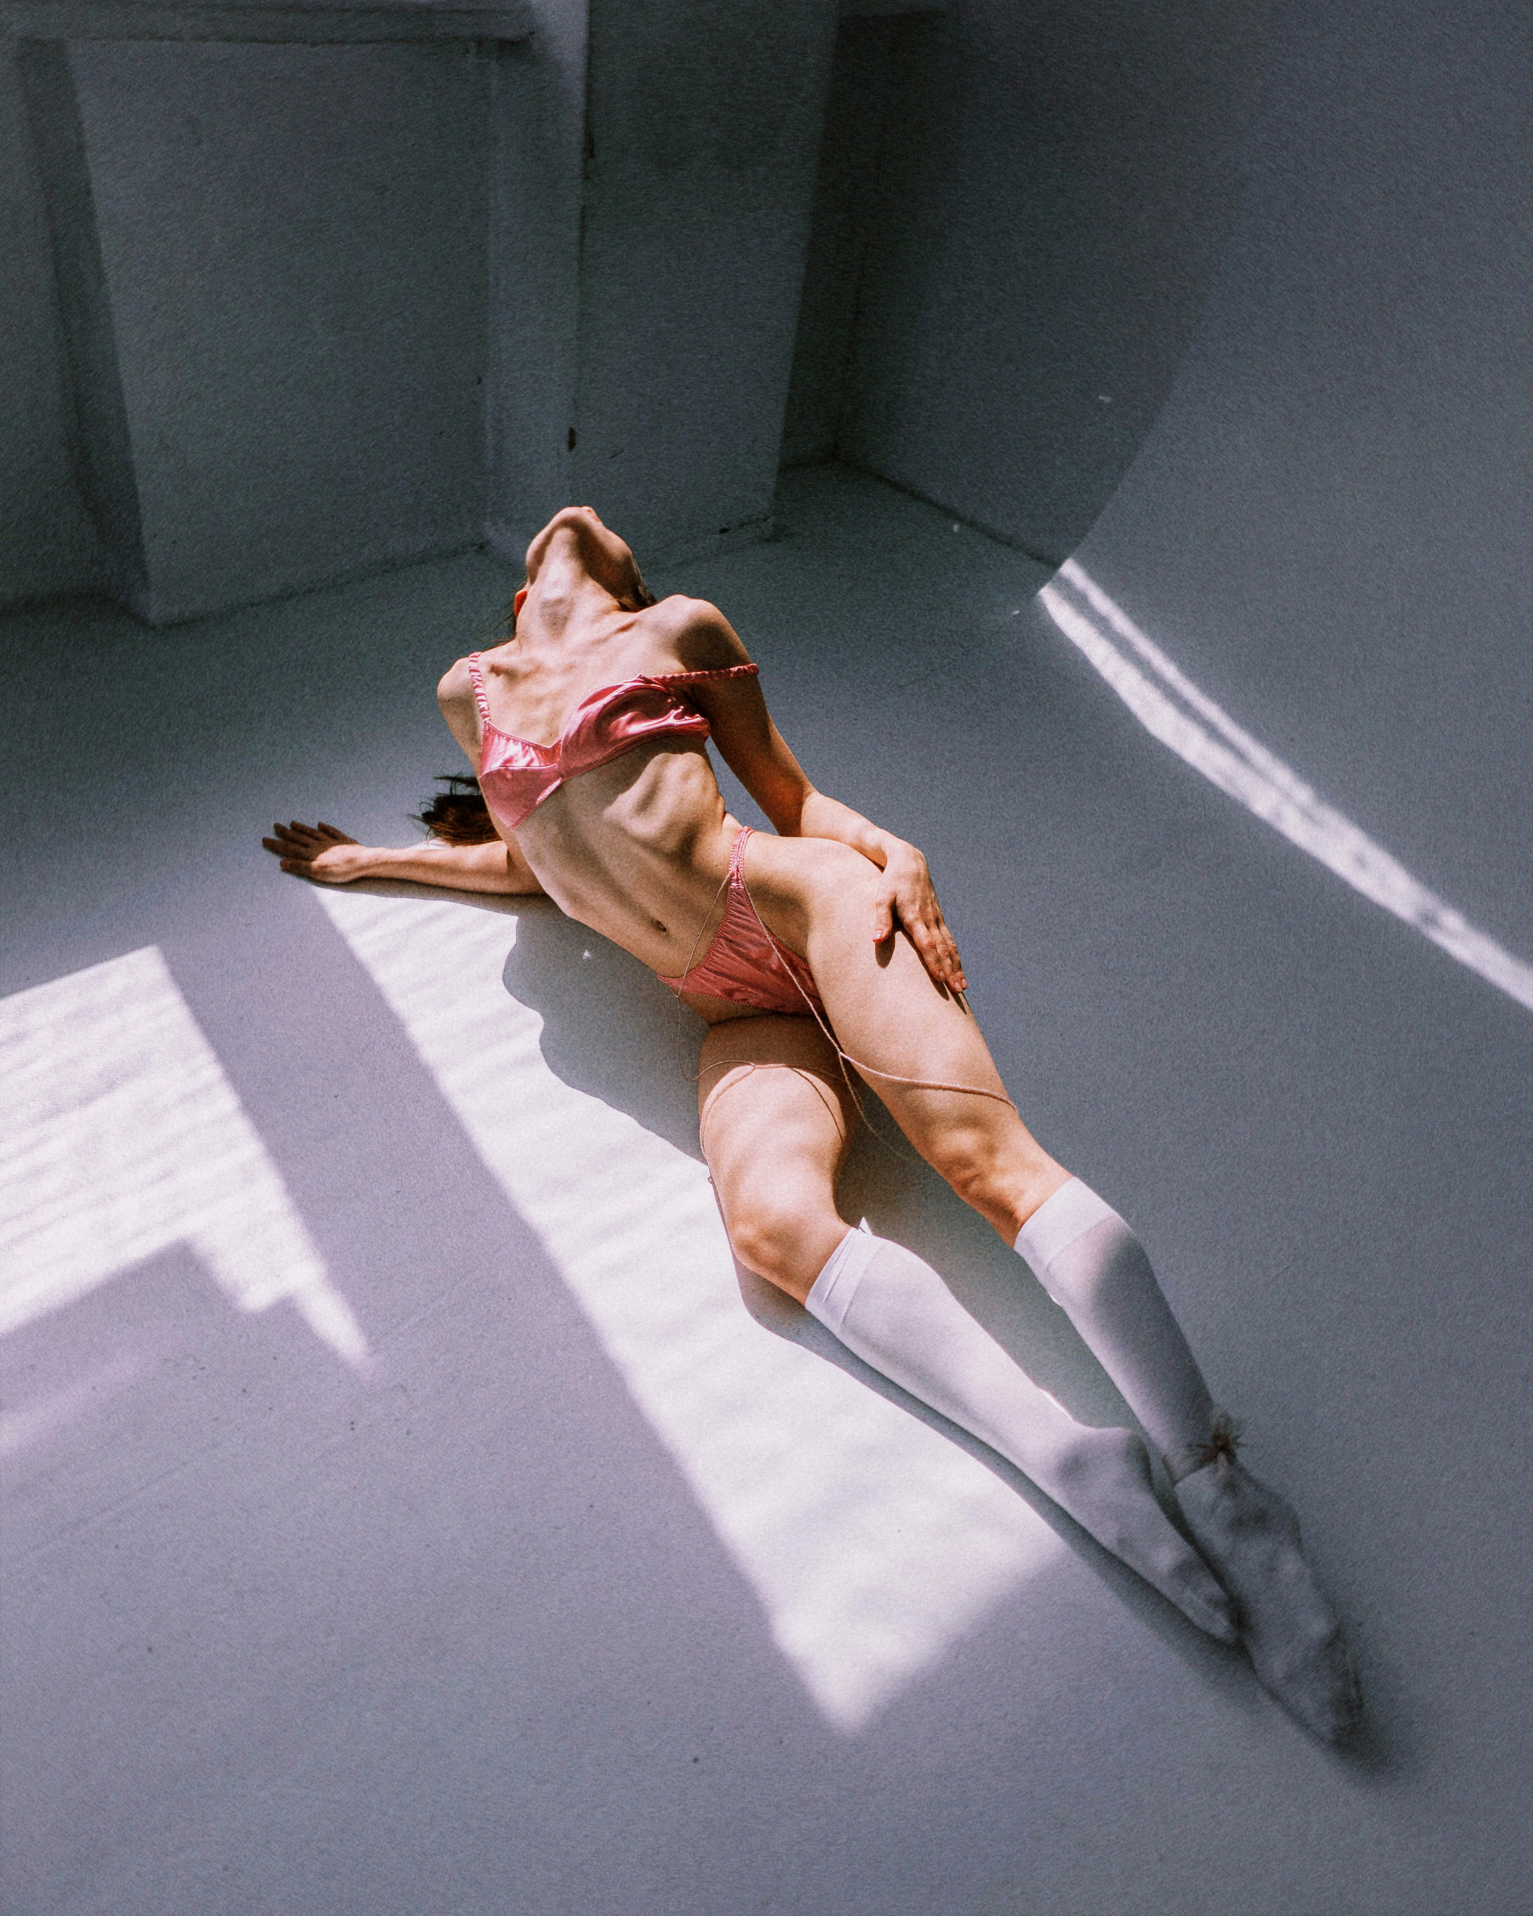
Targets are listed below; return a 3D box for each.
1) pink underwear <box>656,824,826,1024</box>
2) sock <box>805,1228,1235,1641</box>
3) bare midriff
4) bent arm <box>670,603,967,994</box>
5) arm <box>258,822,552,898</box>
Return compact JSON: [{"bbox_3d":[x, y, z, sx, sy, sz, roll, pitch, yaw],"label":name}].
[{"bbox_3d":[-0.026,-0.038,2.211,0.190,0.270,0.180,44,10,3],"label":"pink underwear"},{"bbox_3d":[0.269,0.484,1.746,0.542,0.110,0.120,40,14,24],"label":"sock"},{"bbox_3d":[-0.153,-0.126,2.218,0.260,0.260,0.170,52,9,11],"label":"bare midriff"},{"bbox_3d":[0.079,-0.195,2.269,0.130,0.210,0.610,-36,78,-13],"label":"bent arm"},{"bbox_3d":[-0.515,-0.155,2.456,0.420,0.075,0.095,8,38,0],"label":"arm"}]

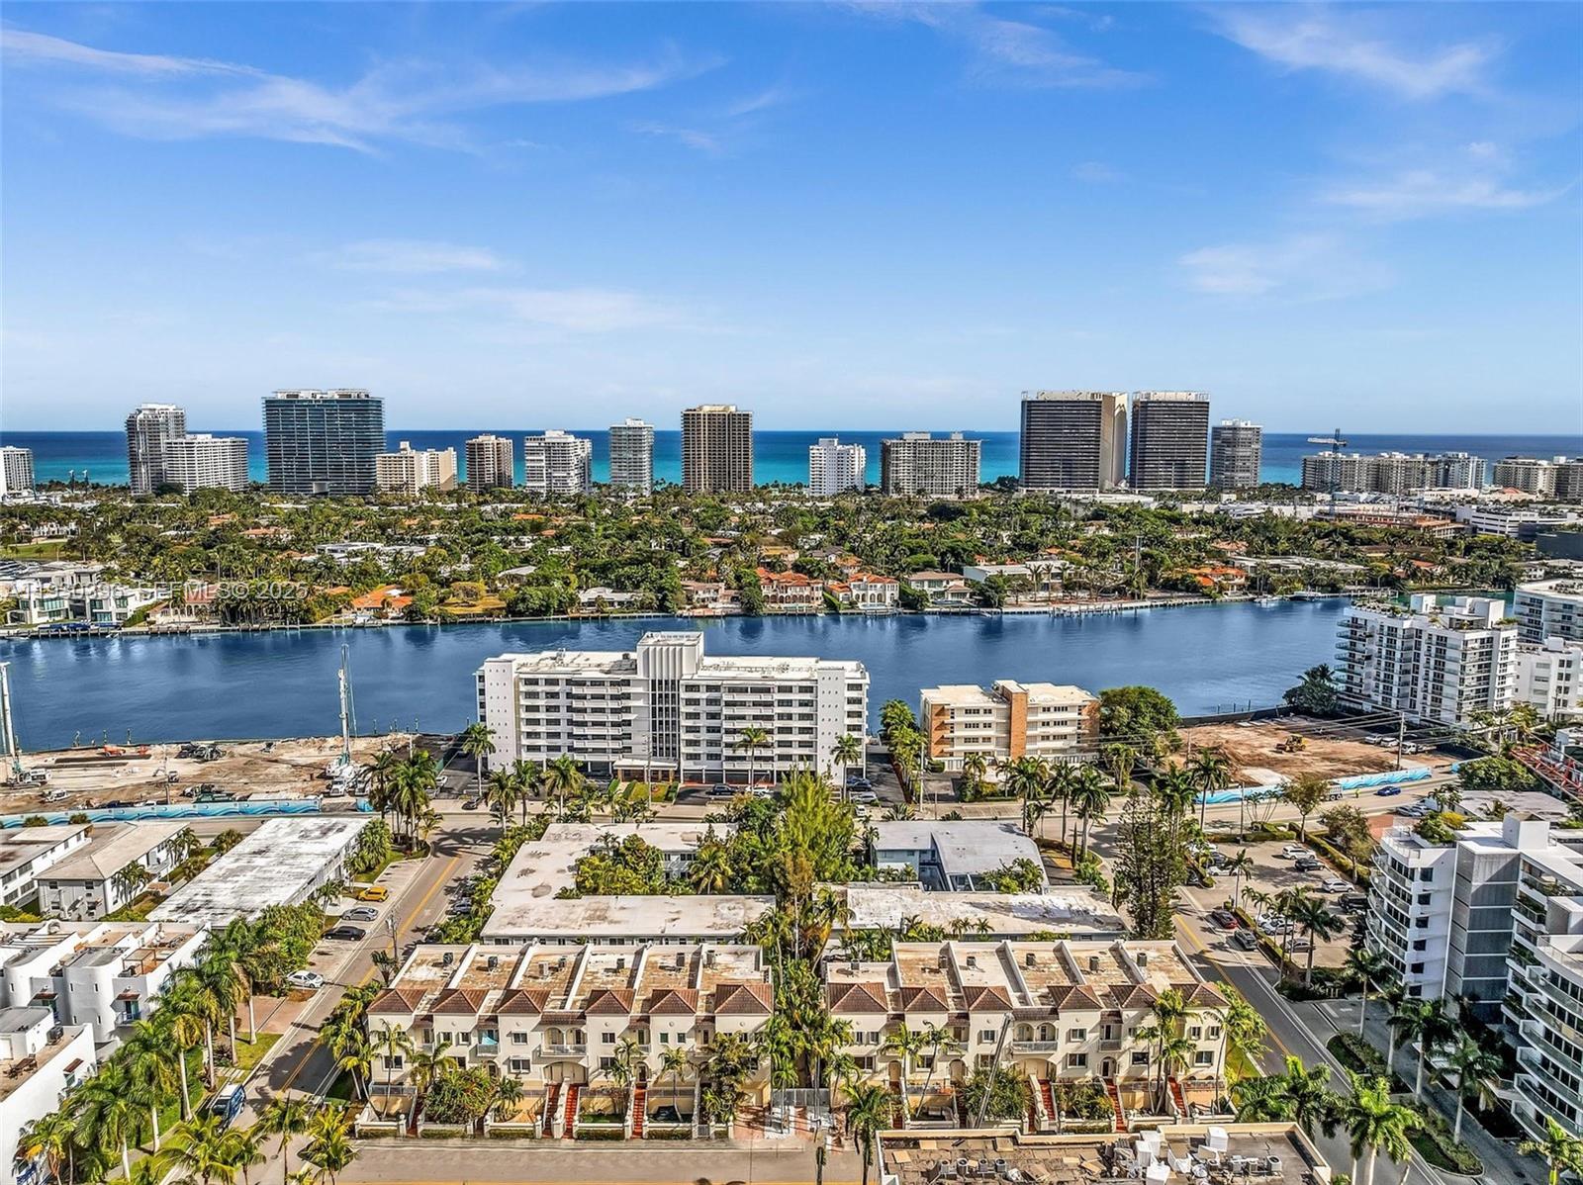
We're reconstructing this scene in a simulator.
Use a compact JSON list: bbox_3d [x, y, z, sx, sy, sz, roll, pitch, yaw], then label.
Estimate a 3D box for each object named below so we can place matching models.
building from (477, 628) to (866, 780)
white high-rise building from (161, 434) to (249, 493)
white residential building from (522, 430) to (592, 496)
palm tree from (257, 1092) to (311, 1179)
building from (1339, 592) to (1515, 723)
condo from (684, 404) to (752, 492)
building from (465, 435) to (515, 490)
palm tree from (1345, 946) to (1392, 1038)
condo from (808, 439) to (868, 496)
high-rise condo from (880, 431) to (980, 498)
[{"bbox_3d":[-21.966,21.588,213.833,74.000,27.300,17.000,1,9,5],"label":"building"},{"bbox_3d":[-495.980,-105.070,934.970,57.280,57.860,28.000,0,9,-2],"label":"white high-rise building"},{"bbox_3d":[-200.878,-109.638,949.591,50.900,59.750,32.000,0,9,2],"label":"white residential building"},{"bbox_3d":[-41.270,46.215,88.973,4.700,11.780,4.700,0,9,0],"label":"palm tree"},{"bbox_3d":[146.510,14.582,255.488,16.800,25.500,33.000,-3,9,-20],"label":"building"},{"bbox_3d":[-66.550,-125.200,987.400,62.900,83.980,28.000,0,9,-4],"label":"condo"},{"bbox_3d":[-262.034,-108.084,952.805,33.400,55.400,28.000,0,9,2],"label":"building"},{"bbox_3d":[61.673,42.942,117.604,5.100,10.220,5.100,0,9,0],"label":"palm tree"},{"bbox_3d":[41.055,-107.930,969.739,44.000,58.000,34.000,1,9,7],"label":"condo"},{"bbox_3d":[126.690,-114.640,999.050,85.460,60.500,30.000,-1,9,-8],"label":"high-rise condo"}]

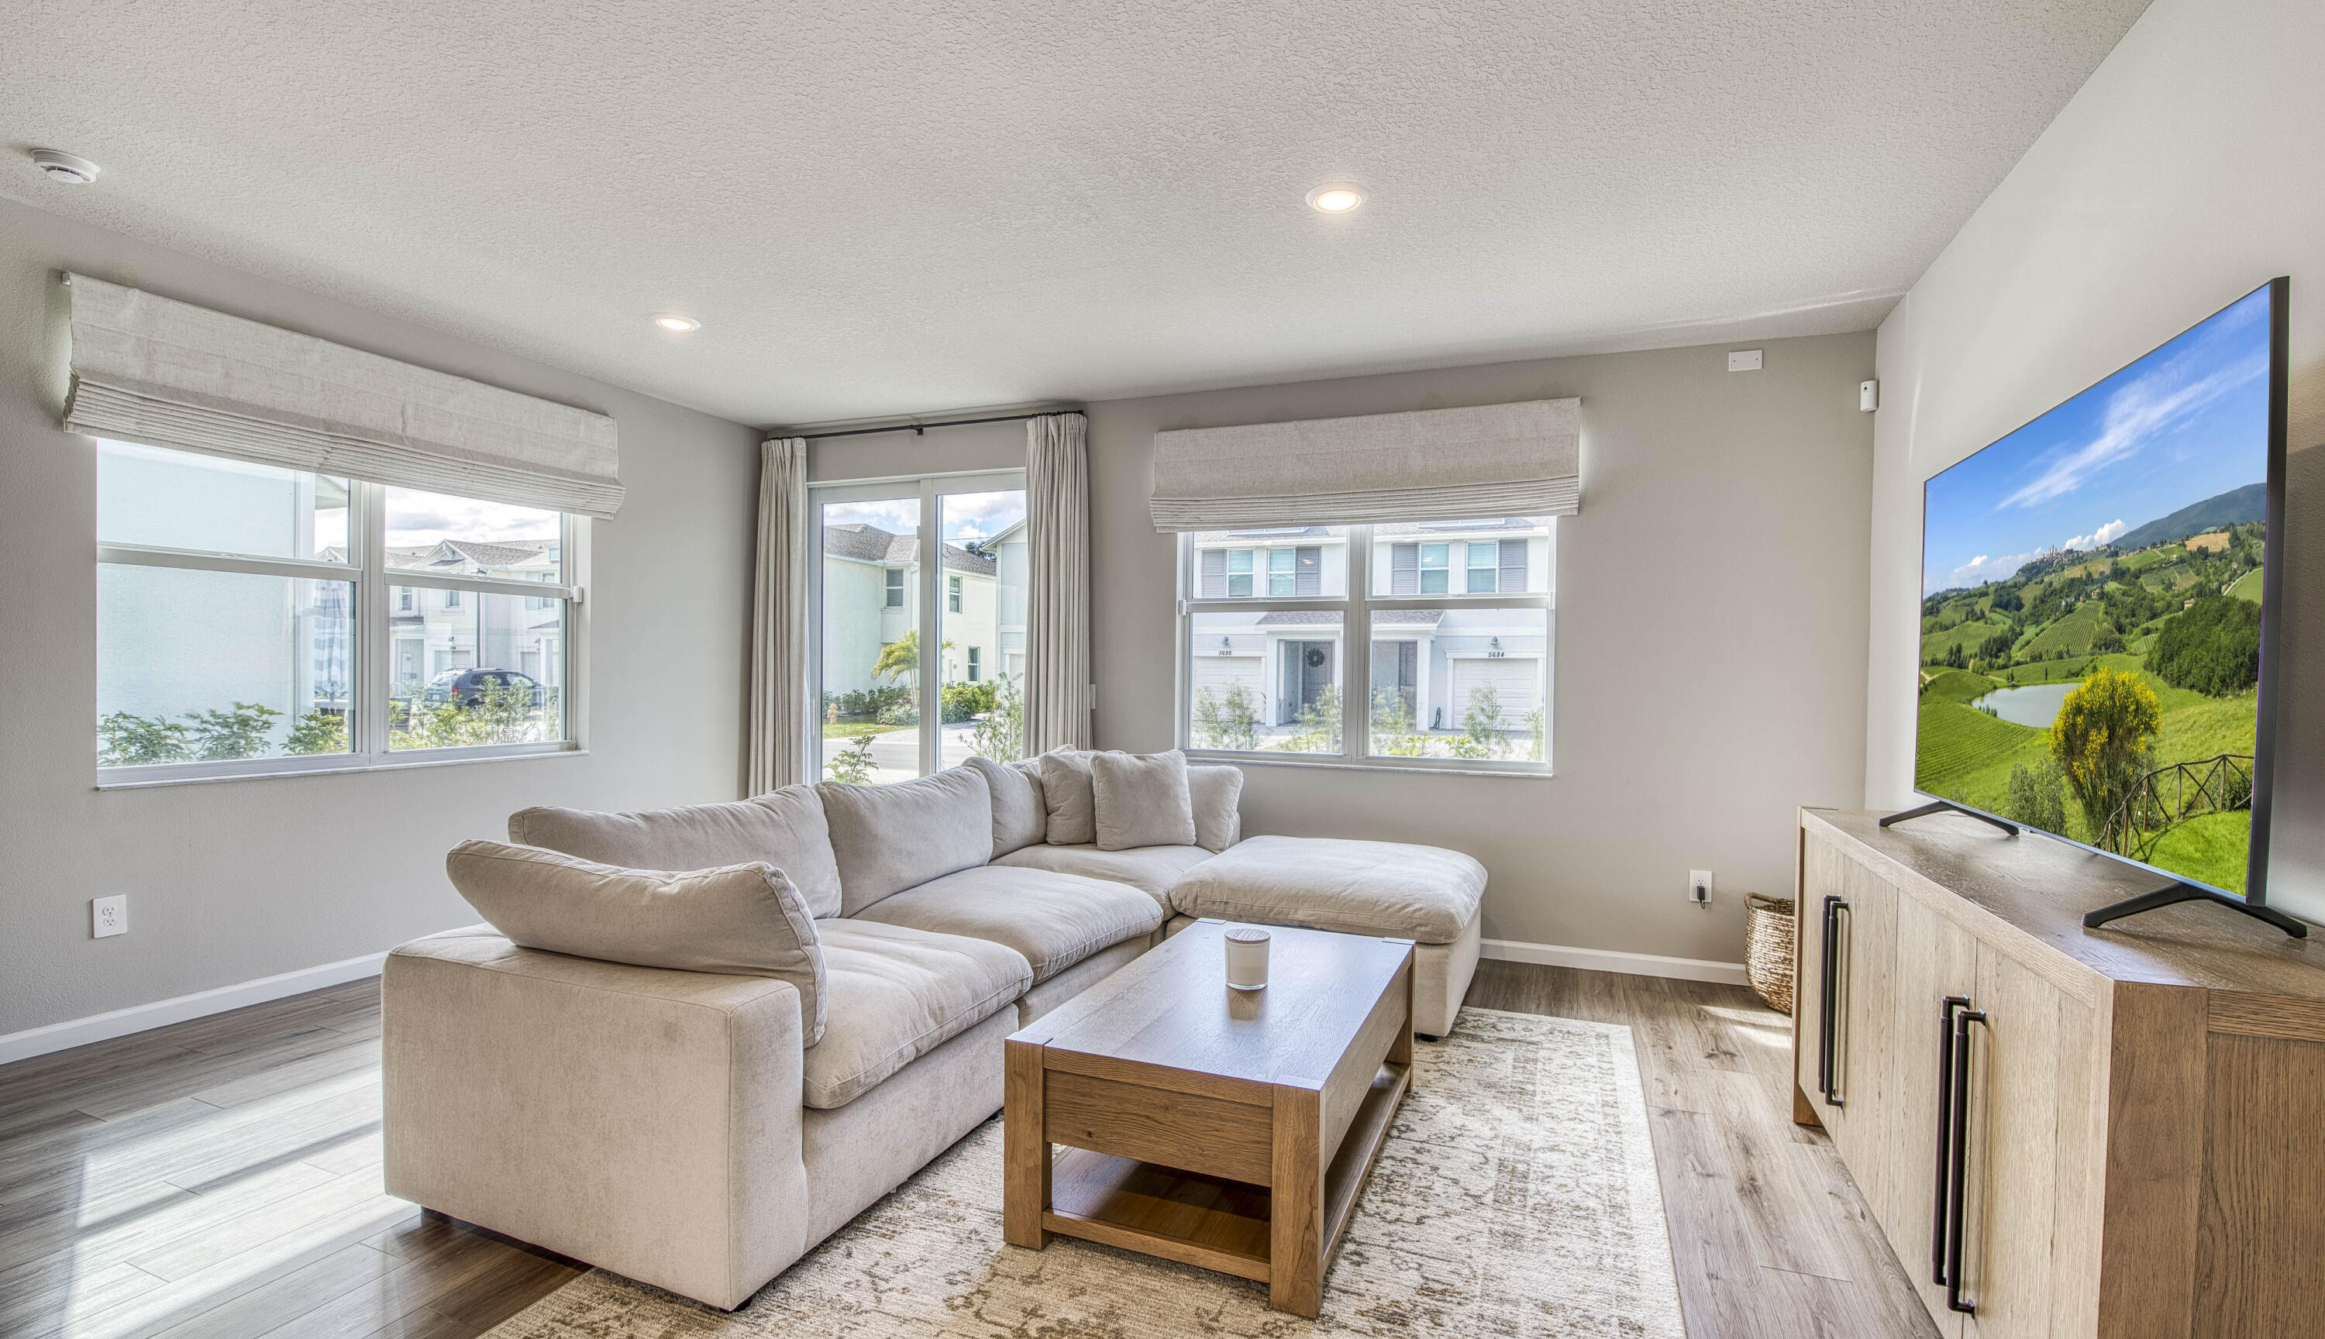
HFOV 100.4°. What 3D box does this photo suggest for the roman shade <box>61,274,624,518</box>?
[{"bbox_3d":[-3.214,-1.039,4.101,0.110,0.526,2.032,1,0,22],"label":"roman shade"}]

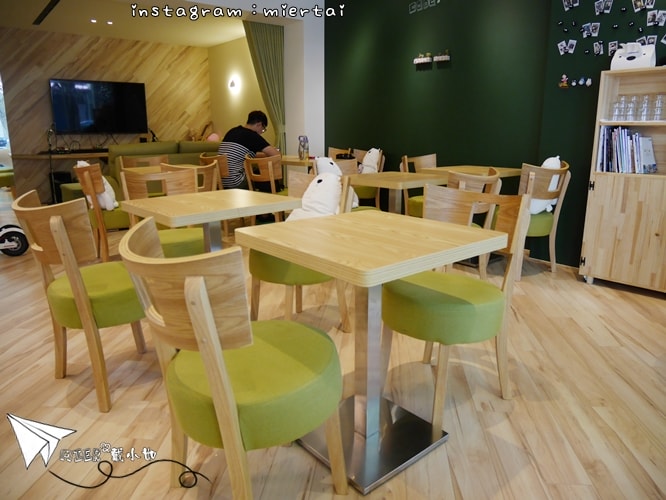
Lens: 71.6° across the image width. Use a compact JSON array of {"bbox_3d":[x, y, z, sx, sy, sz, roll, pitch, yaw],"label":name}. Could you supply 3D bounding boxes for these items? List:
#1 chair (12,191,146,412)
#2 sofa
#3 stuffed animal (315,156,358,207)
[{"bbox_3d":[-0.953,0.165,1.951,0.473,0.823,0.527,10,18,37],"label":"chair"},{"bbox_3d":[-2.204,-0.884,6.013,2.300,0.920,0.950,-12,18,-39],"label":"sofa"},{"bbox_3d":[0.018,-0.559,3.828,0.290,0.410,0.300,-13,19,-40],"label":"stuffed animal"}]

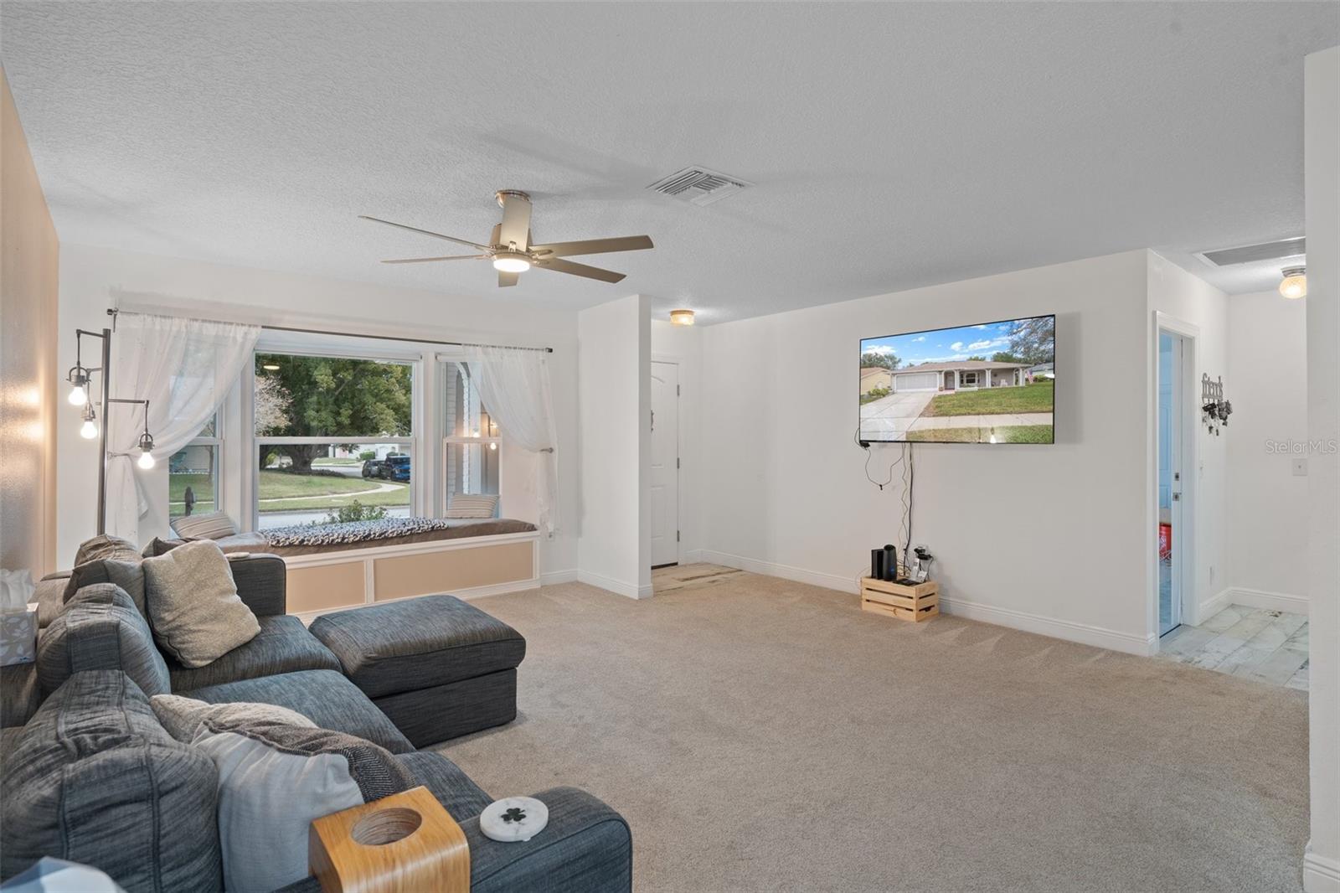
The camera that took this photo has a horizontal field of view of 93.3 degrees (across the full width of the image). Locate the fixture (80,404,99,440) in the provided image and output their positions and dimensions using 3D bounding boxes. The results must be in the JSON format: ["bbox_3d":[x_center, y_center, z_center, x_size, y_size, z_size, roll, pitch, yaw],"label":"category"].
[{"bbox_3d":[-3.141,-0.133,3.419,0.077,0.199,0.082,-1,1,-41],"label":"fixture"}]

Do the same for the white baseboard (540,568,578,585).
[{"bbox_3d":[-0.998,1.190,5.750,0.377,0.128,0.020,-1,1,-41],"label":"white baseboard"}]

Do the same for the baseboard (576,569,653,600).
[{"bbox_3d":[-0.508,1.190,5.563,0.133,0.128,0.923,-1,1,-41],"label":"baseboard"}]

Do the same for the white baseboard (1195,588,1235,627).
[{"bbox_3d":[4.030,1.174,4.660,0.930,0.133,0.018,-1,1,-38],"label":"white baseboard"}]

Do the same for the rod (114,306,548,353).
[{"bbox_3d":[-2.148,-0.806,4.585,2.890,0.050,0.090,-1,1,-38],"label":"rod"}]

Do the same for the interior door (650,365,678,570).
[{"bbox_3d":[-0.269,0.180,6.122,0.910,2.030,0.045,-1,1,-38],"label":"interior door"}]

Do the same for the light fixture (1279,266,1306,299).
[{"bbox_3d":[4.195,-1.096,4.235,0.170,0.185,0.170,-1,1,-38],"label":"light fixture"}]

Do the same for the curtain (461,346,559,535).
[{"bbox_3d":[-1.309,-0.029,5.249,0.860,1.630,0.120,-1,1,-38],"label":"curtain"}]

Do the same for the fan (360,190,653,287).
[{"bbox_3d":[-0.757,-1.022,3.063,1.418,0.377,1.357,-1,1,-41],"label":"fan"}]

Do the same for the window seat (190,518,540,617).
[{"bbox_3d":[-2.397,0.936,4.898,2.720,0.600,0.630,-1,1,-38],"label":"window seat"}]

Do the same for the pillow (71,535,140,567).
[{"bbox_3d":[-2.760,0.675,3.100,0.220,0.440,0.500,-1,1,-41],"label":"pillow"}]

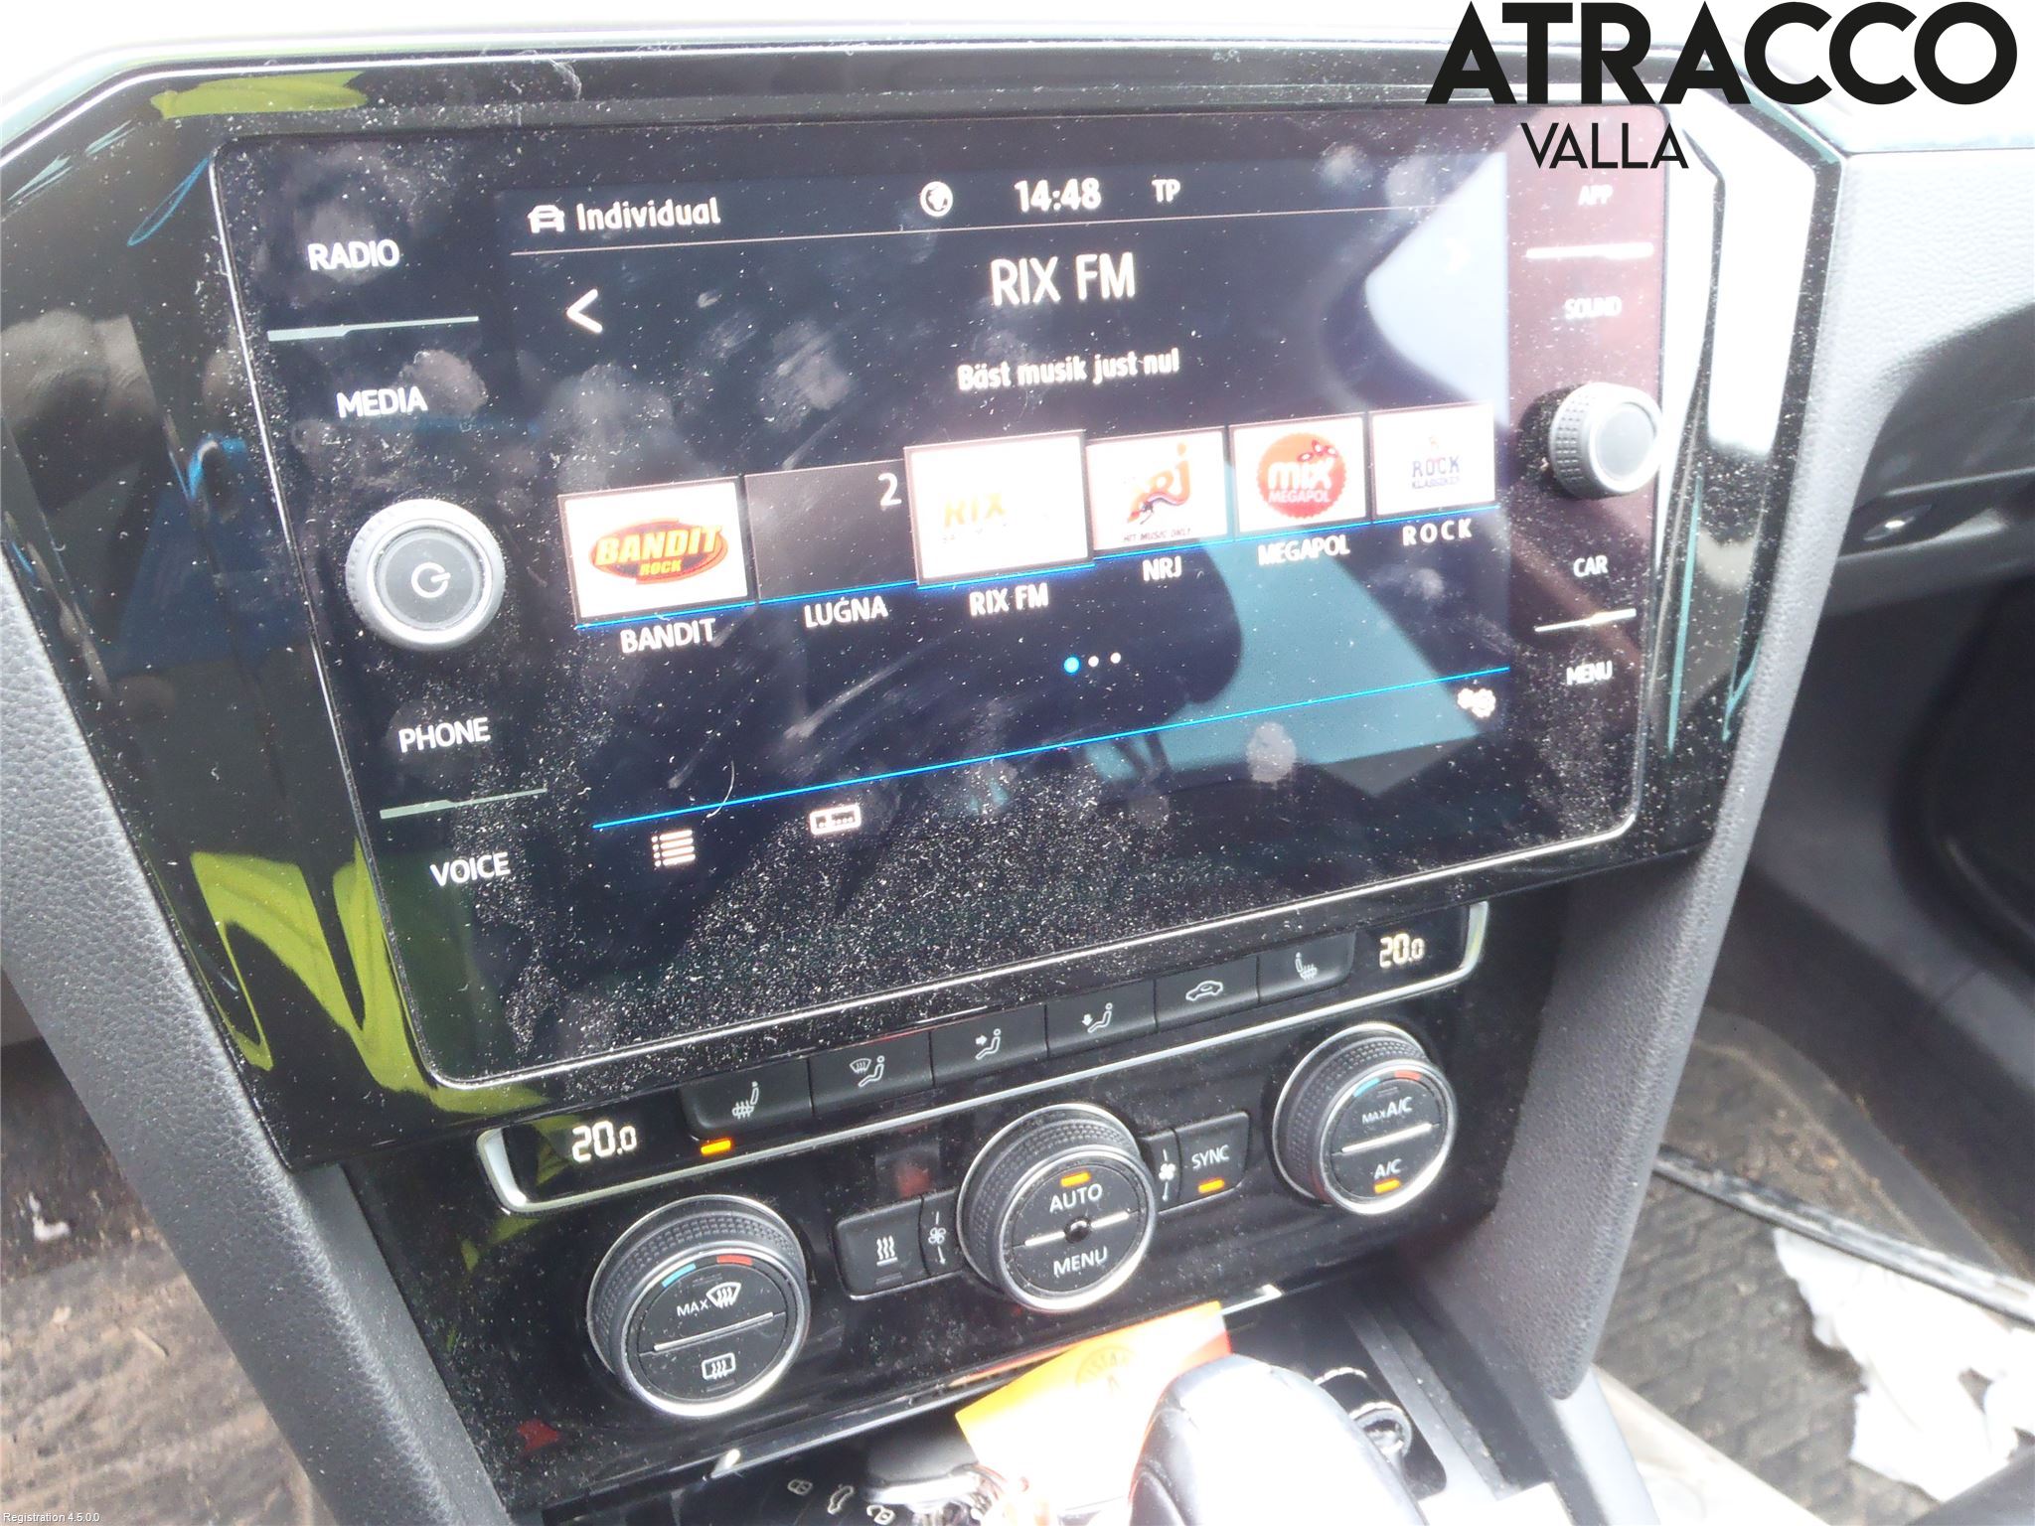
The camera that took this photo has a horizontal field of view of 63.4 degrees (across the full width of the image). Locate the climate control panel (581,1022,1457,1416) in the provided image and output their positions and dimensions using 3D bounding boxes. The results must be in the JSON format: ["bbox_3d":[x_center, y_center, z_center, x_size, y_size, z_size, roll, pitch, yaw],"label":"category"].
[{"bbox_3d":[0.010,0.093,0.339,0.192,0.044,0.018,-10,11,-21],"label":"climate control panel"}]

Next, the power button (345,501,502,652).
[{"bbox_3d":[-0.083,-0.026,0.232,0.021,0.021,0.011,-10,14,-21],"label":"power button"}]

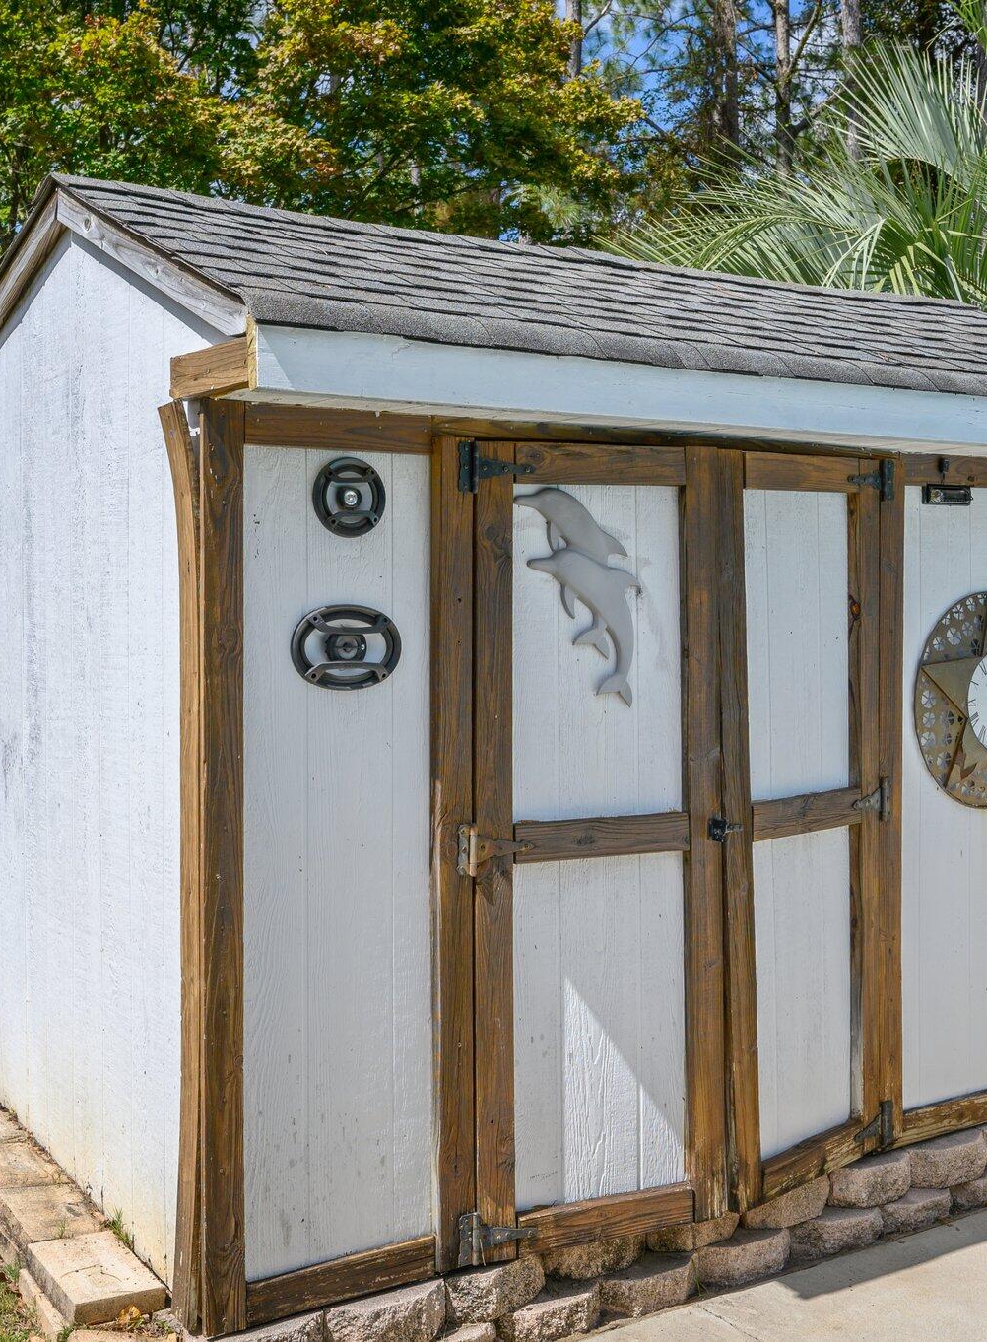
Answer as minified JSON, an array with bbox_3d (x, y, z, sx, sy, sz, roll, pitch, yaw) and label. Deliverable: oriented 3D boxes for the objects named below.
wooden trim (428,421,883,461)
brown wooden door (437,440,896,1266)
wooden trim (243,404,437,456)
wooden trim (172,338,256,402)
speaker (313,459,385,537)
[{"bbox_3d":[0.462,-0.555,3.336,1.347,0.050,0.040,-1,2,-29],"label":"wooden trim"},{"bbox_3d":[0.476,0.395,3.400,1.375,1.833,0.080,-1,2,-29],"label":"brown wooden door"},{"bbox_3d":[-0.313,-0.507,2.917,0.423,0.090,0.030,-1,2,-29],"label":"wooden trim"},{"bbox_3d":[-0.552,-0.588,2.718,0.040,0.085,0.370,-1,2,-29],"label":"wooden trim"},{"bbox_3d":[-0.301,-0.361,2.911,0.165,0.170,0.040,-1,2,-29],"label":"speaker"}]

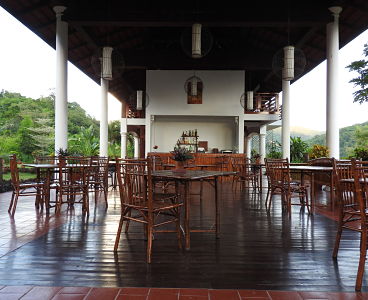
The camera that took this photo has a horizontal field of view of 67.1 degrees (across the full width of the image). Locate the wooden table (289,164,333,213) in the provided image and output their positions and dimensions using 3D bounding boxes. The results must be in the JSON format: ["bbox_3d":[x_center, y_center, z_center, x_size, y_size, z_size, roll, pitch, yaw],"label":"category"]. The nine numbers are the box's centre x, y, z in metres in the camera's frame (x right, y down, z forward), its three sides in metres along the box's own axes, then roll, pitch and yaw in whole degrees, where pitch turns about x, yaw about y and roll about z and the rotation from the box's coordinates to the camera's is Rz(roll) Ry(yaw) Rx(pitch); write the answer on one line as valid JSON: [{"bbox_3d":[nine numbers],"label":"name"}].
[{"bbox_3d":[2.196,0.694,4.908,0.830,0.745,0.830,1,-1,-32],"label":"wooden table"}]

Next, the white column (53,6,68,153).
[{"bbox_3d":[-3.490,-1.477,7.948,0.440,5.350,0.440,0,-2,1],"label":"white column"}]

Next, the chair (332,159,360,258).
[{"bbox_3d":[1.800,0.564,2.634,0.540,0.950,0.500,1,-2,-35],"label":"chair"}]

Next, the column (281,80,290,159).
[{"bbox_3d":[4.158,-1.253,11.226,0.340,4.900,0.340,0,-1,1],"label":"column"}]

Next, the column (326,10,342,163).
[{"bbox_3d":[4.270,-1.477,7.948,0.440,5.350,0.440,0,-2,1],"label":"column"}]

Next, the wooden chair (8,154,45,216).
[{"bbox_3d":[-2.790,0.632,4.893,0.540,0.950,0.500,1,-2,-35],"label":"wooden chair"}]

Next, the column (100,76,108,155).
[{"bbox_3d":[-3.400,-1.285,11.844,0.420,5.200,0.420,0,-2,1],"label":"column"}]

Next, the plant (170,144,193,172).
[{"bbox_3d":[-0.032,0.108,3.598,0.300,0.350,0.300,0,-2,0],"label":"plant"}]

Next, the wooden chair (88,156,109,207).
[{"bbox_3d":[-1.689,0.576,5.020,0.520,0.935,0.480,1,-1,-42],"label":"wooden chair"}]

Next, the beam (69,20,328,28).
[{"bbox_3d":[0.410,-3.626,8.012,7.600,0.200,0.200,0,-2,1],"label":"beam"}]

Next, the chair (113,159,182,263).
[{"bbox_3d":[-0.348,0.543,2.825,0.480,0.935,0.520,0,-1,35],"label":"chair"}]

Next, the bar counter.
[{"bbox_3d":[0.496,0.638,10.940,3.780,1.060,0.650,0,-1,1],"label":"bar counter"}]

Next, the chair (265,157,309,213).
[{"bbox_3d":[1.733,0.590,4.620,0.520,0.935,0.480,1,-1,-32],"label":"chair"}]

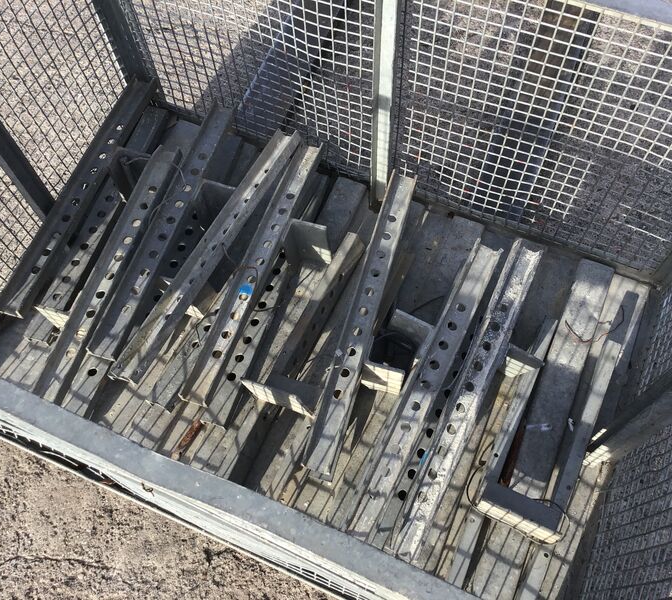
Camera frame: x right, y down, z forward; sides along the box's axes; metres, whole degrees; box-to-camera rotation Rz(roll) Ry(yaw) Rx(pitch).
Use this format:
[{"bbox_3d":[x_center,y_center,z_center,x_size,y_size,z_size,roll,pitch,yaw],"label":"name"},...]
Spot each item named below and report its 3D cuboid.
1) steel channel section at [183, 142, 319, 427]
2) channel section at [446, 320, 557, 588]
[{"bbox_3d":[-0.138,-0.071,1.280,0.043,0.021,0.559,15,64,13],"label":"steel channel section"},{"bbox_3d":[0.285,0.263,1.249,0.043,0.021,0.545,22,68,11],"label":"channel section"}]

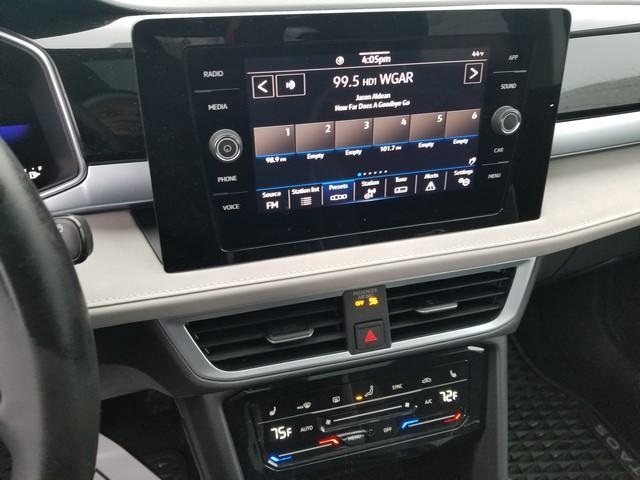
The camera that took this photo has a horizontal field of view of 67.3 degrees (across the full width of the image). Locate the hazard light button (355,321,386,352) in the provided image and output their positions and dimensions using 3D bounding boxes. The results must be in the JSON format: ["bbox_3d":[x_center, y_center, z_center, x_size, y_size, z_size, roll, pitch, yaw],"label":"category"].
[{"bbox_3d":[0.043,0.079,0.414,0.026,0.025,0.010,-7,14,-13],"label":"hazard light button"}]

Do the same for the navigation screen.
[{"bbox_3d":[0.037,-0.079,0.347,0.174,0.104,0.010,-7,23,-13],"label":"navigation screen"}]

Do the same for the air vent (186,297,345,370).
[{"bbox_3d":[-0.042,0.076,0.407,0.131,0.052,0.030,-7,15,-13],"label":"air vent"}]

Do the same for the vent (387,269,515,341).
[{"bbox_3d":[0.118,0.055,0.444,0.131,0.052,0.030,-7,15,-13],"label":"vent"}]

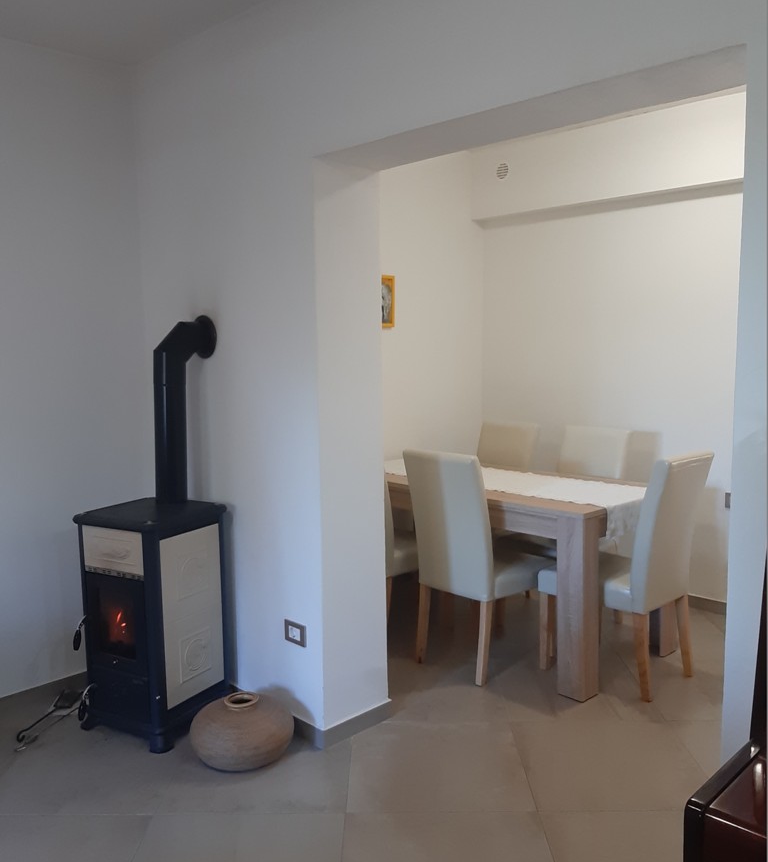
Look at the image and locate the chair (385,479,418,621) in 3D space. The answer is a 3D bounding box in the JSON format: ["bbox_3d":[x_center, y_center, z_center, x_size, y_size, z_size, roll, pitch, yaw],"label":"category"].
[{"bbox_3d":[0.043,0.534,4.004,0.590,0.980,0.430,-7,9,-44],"label":"chair"}]

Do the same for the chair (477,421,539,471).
[{"bbox_3d":[0.529,0.476,4.469,0.590,0.980,0.430,-7,9,-44],"label":"chair"}]

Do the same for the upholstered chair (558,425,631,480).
[{"bbox_3d":[0.921,0.510,4.112,0.590,0.980,0.430,-7,9,-44],"label":"upholstered chair"}]

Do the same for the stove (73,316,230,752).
[{"bbox_3d":[-0.877,0.344,3.097,0.420,1.580,0.510,3,7,29],"label":"stove"}]

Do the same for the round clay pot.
[{"bbox_3d":[-0.500,1.054,2.824,0.360,0.220,0.360,-1,6,0],"label":"round clay pot"}]

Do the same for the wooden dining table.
[{"bbox_3d":[0.508,0.627,4.059,0.820,0.770,1.630,-7,9,-44],"label":"wooden dining table"}]

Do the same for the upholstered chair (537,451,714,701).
[{"bbox_3d":[1.036,0.580,3.474,0.430,0.980,0.590,-7,9,-44],"label":"upholstered chair"}]

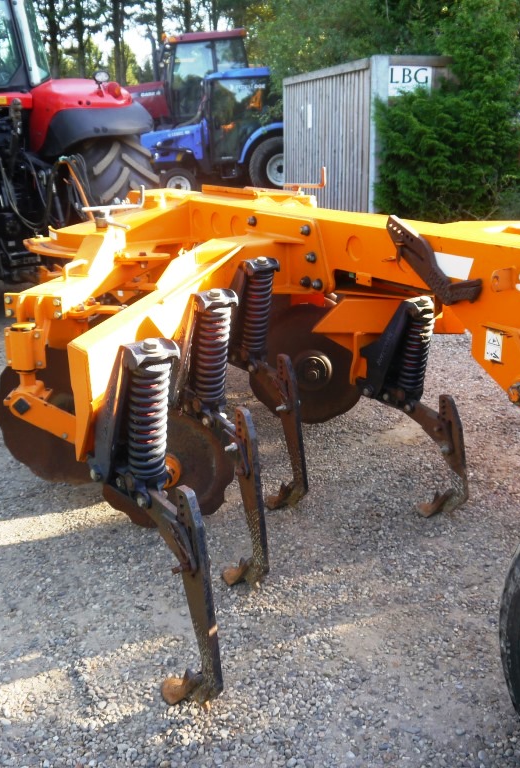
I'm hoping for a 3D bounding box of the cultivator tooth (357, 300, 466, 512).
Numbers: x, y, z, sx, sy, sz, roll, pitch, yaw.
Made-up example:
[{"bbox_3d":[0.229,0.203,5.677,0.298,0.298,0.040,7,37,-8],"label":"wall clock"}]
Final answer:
[{"bbox_3d":[0.652,0.064,3.454,0.180,0.920,0.630,-15,23,-36],"label":"cultivator tooth"}]

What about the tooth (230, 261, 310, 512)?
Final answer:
[{"bbox_3d":[0.024,-0.025,3.513,0.180,1.070,0.640,-15,23,-36],"label":"tooth"}]

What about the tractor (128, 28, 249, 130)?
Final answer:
[{"bbox_3d":[-2.071,-5.800,17.662,4.600,2.900,2.250,-2,19,-4],"label":"tractor"}]

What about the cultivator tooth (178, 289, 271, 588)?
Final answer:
[{"bbox_3d":[-0.145,0.170,2.953,0.180,1.070,0.640,-15,23,-36],"label":"cultivator tooth"}]

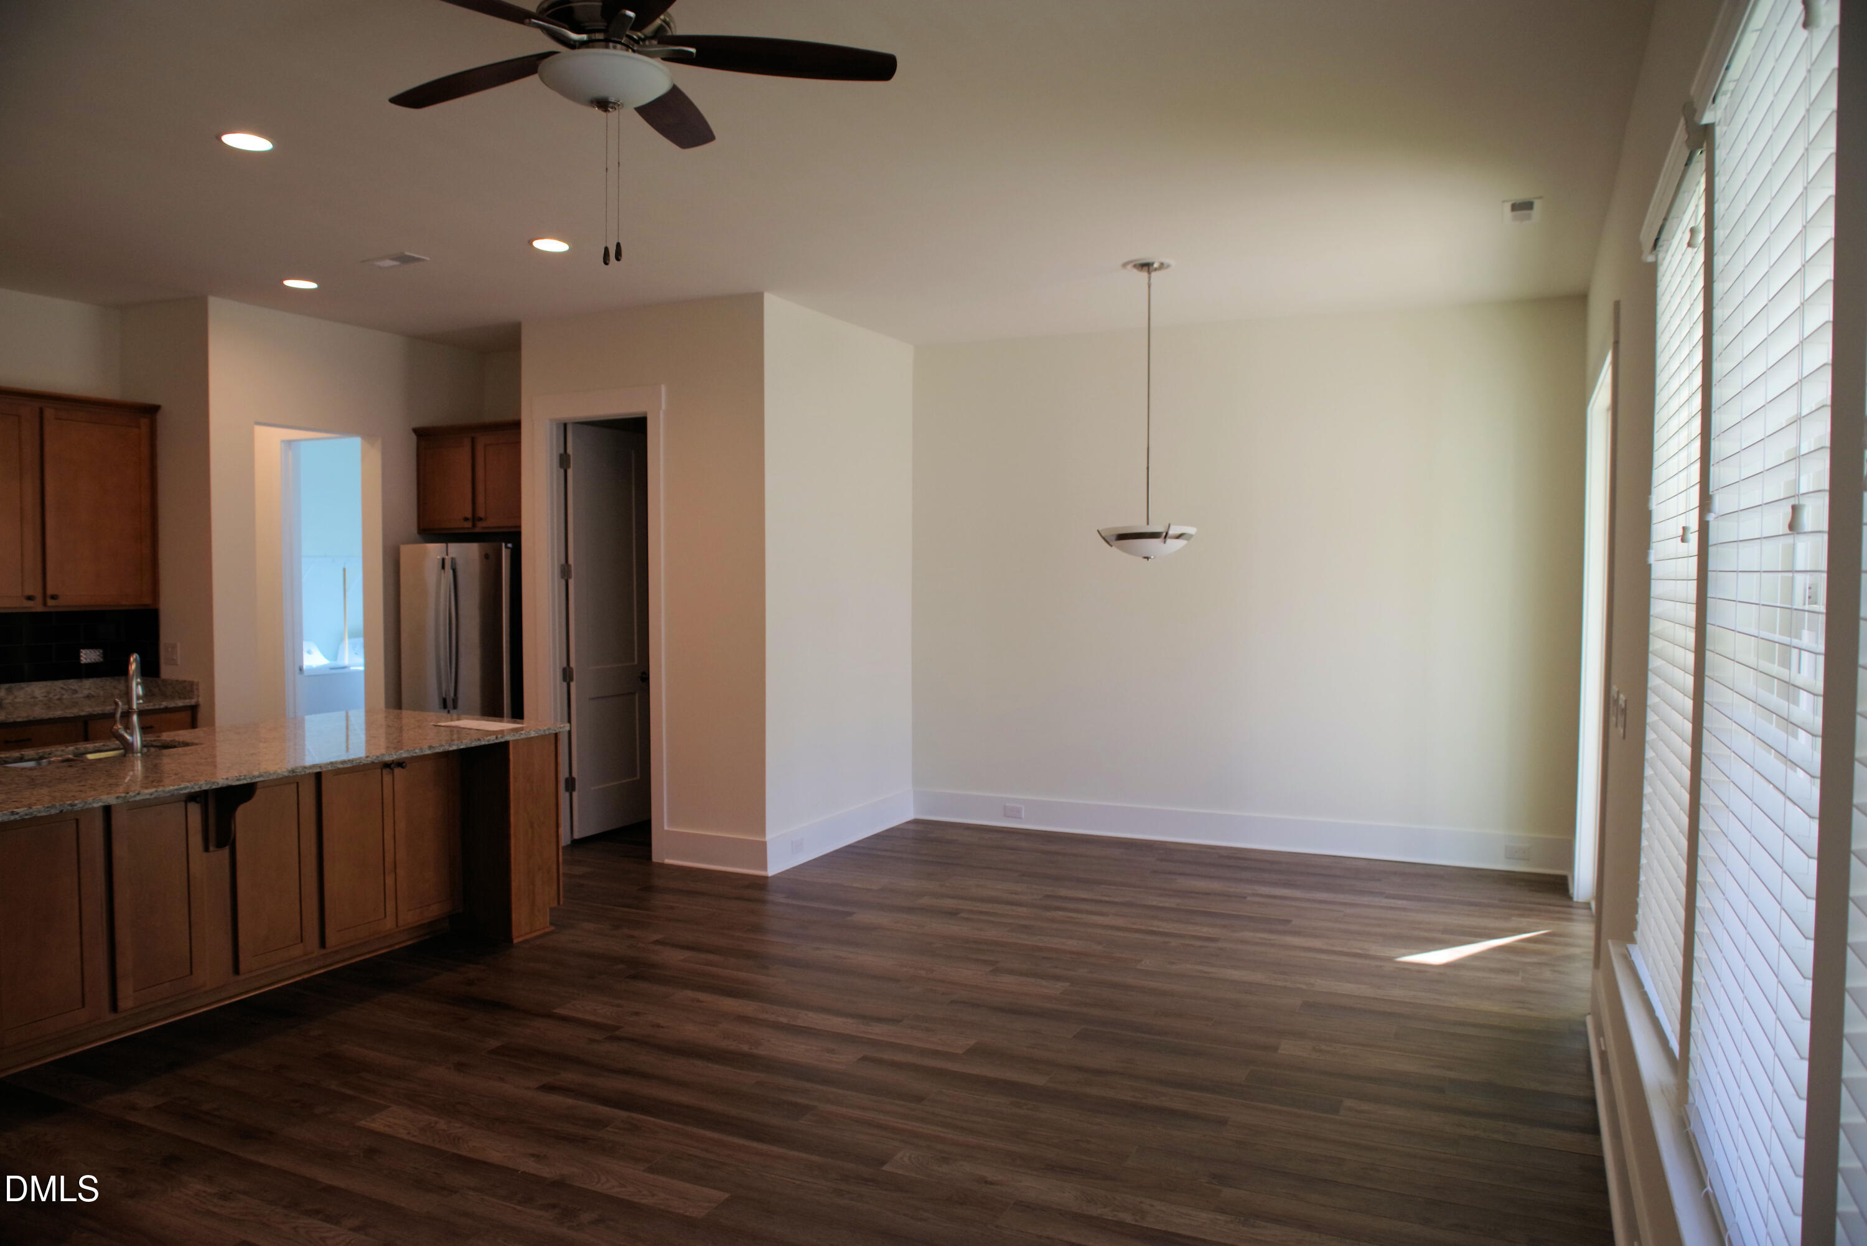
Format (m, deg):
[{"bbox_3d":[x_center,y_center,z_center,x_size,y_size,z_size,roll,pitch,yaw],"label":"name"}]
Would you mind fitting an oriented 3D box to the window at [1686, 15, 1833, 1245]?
[{"bbox_3d":[1.117,-0.001,1.651,0.080,1.740,0.910,1,3,25],"label":"window"}]

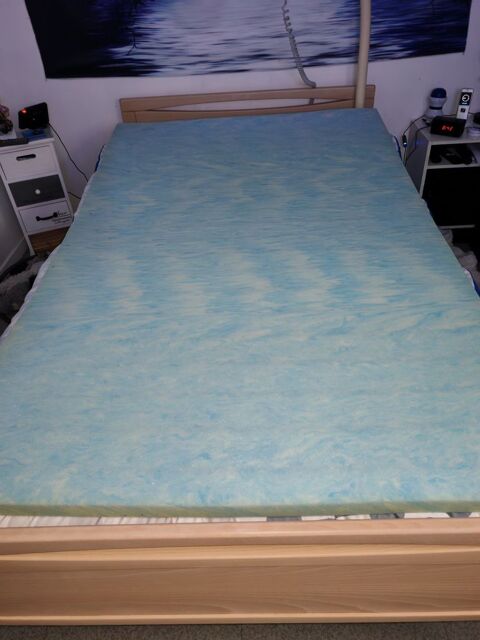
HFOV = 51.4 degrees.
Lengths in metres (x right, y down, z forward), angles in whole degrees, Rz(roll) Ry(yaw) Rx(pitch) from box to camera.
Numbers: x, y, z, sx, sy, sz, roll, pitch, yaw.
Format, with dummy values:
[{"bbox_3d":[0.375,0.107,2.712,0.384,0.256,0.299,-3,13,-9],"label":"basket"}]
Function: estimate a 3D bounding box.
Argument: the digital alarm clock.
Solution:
[{"bbox_3d":[1.032,-0.957,2.471,0.143,0.062,0.068,18,46,24],"label":"digital alarm clock"}]

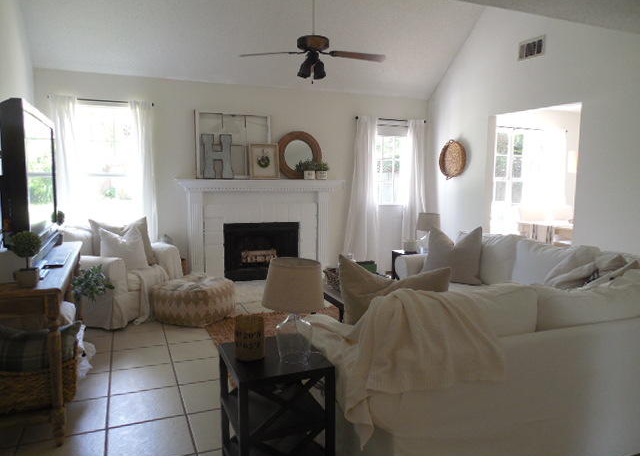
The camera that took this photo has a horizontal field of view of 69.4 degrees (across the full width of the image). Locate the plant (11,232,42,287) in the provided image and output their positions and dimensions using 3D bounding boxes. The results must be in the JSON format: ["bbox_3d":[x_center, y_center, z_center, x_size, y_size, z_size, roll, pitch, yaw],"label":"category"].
[{"bbox_3d":[-1.445,0.151,2.292,0.135,0.268,0.135,-2,6,-23],"label":"plant"}]

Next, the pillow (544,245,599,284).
[{"bbox_3d":[1.638,0.270,3.010,0.160,0.430,0.430,35,5,-3],"label":"pillow"}]

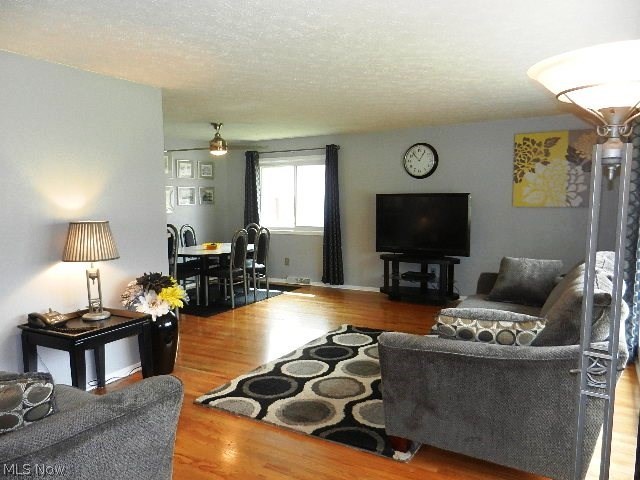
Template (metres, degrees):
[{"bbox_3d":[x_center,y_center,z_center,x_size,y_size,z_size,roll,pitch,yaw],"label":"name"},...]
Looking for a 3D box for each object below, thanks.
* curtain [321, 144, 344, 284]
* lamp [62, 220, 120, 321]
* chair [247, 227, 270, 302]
[{"bbox_3d":[0.214,-0.383,7.274,0.406,2.198,0.119,3,6,30],"label":"curtain"},{"bbox_3d":[-1.622,0.213,3.339,0.416,0.693,0.416,3,6,30],"label":"lamp"},{"bbox_3d":[-1.034,0.345,6.728,0.520,1.030,0.440,3,7,31],"label":"chair"}]

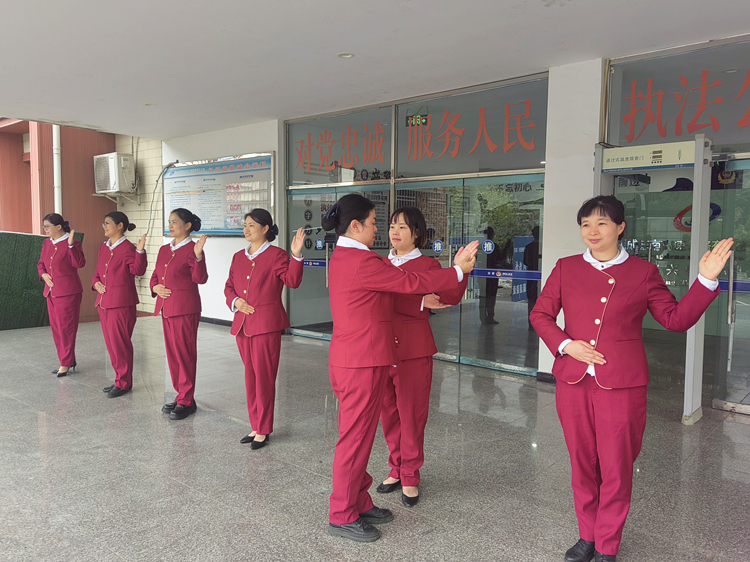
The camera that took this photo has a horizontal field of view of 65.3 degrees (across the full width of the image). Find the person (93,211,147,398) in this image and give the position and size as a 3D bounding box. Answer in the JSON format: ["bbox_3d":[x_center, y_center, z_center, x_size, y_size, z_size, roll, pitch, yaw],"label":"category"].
[{"bbox_3d":[-2.325,0.204,5.210,0.600,1.630,0.380,3,5,35],"label":"person"}]

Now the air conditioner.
[{"bbox_3d":[-4.803,-1.970,10.815,0.858,0.673,0.323,4,5,39],"label":"air conditioner"}]

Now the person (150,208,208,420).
[{"bbox_3d":[-1.551,0.253,4.585,0.600,1.630,0.380,3,5,37],"label":"person"}]

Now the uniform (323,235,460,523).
[{"bbox_3d":[0.076,0.490,2.779,0.660,1.330,0.460,1,4,12],"label":"uniform"}]

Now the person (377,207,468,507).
[{"bbox_3d":[0.204,0.394,3.093,0.640,1.580,0.430,3,4,28],"label":"person"}]

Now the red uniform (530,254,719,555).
[{"bbox_3d":[1.032,0.547,2.493,0.770,1.310,0.350,3,5,32],"label":"red uniform"}]

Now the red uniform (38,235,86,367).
[{"bbox_3d":[-3.245,0.220,6.048,0.580,1.350,0.350,2,4,26],"label":"red uniform"}]

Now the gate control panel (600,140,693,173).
[{"bbox_3d":[2.218,-0.982,4.722,0.683,0.201,0.180,4,5,39],"label":"gate control panel"}]

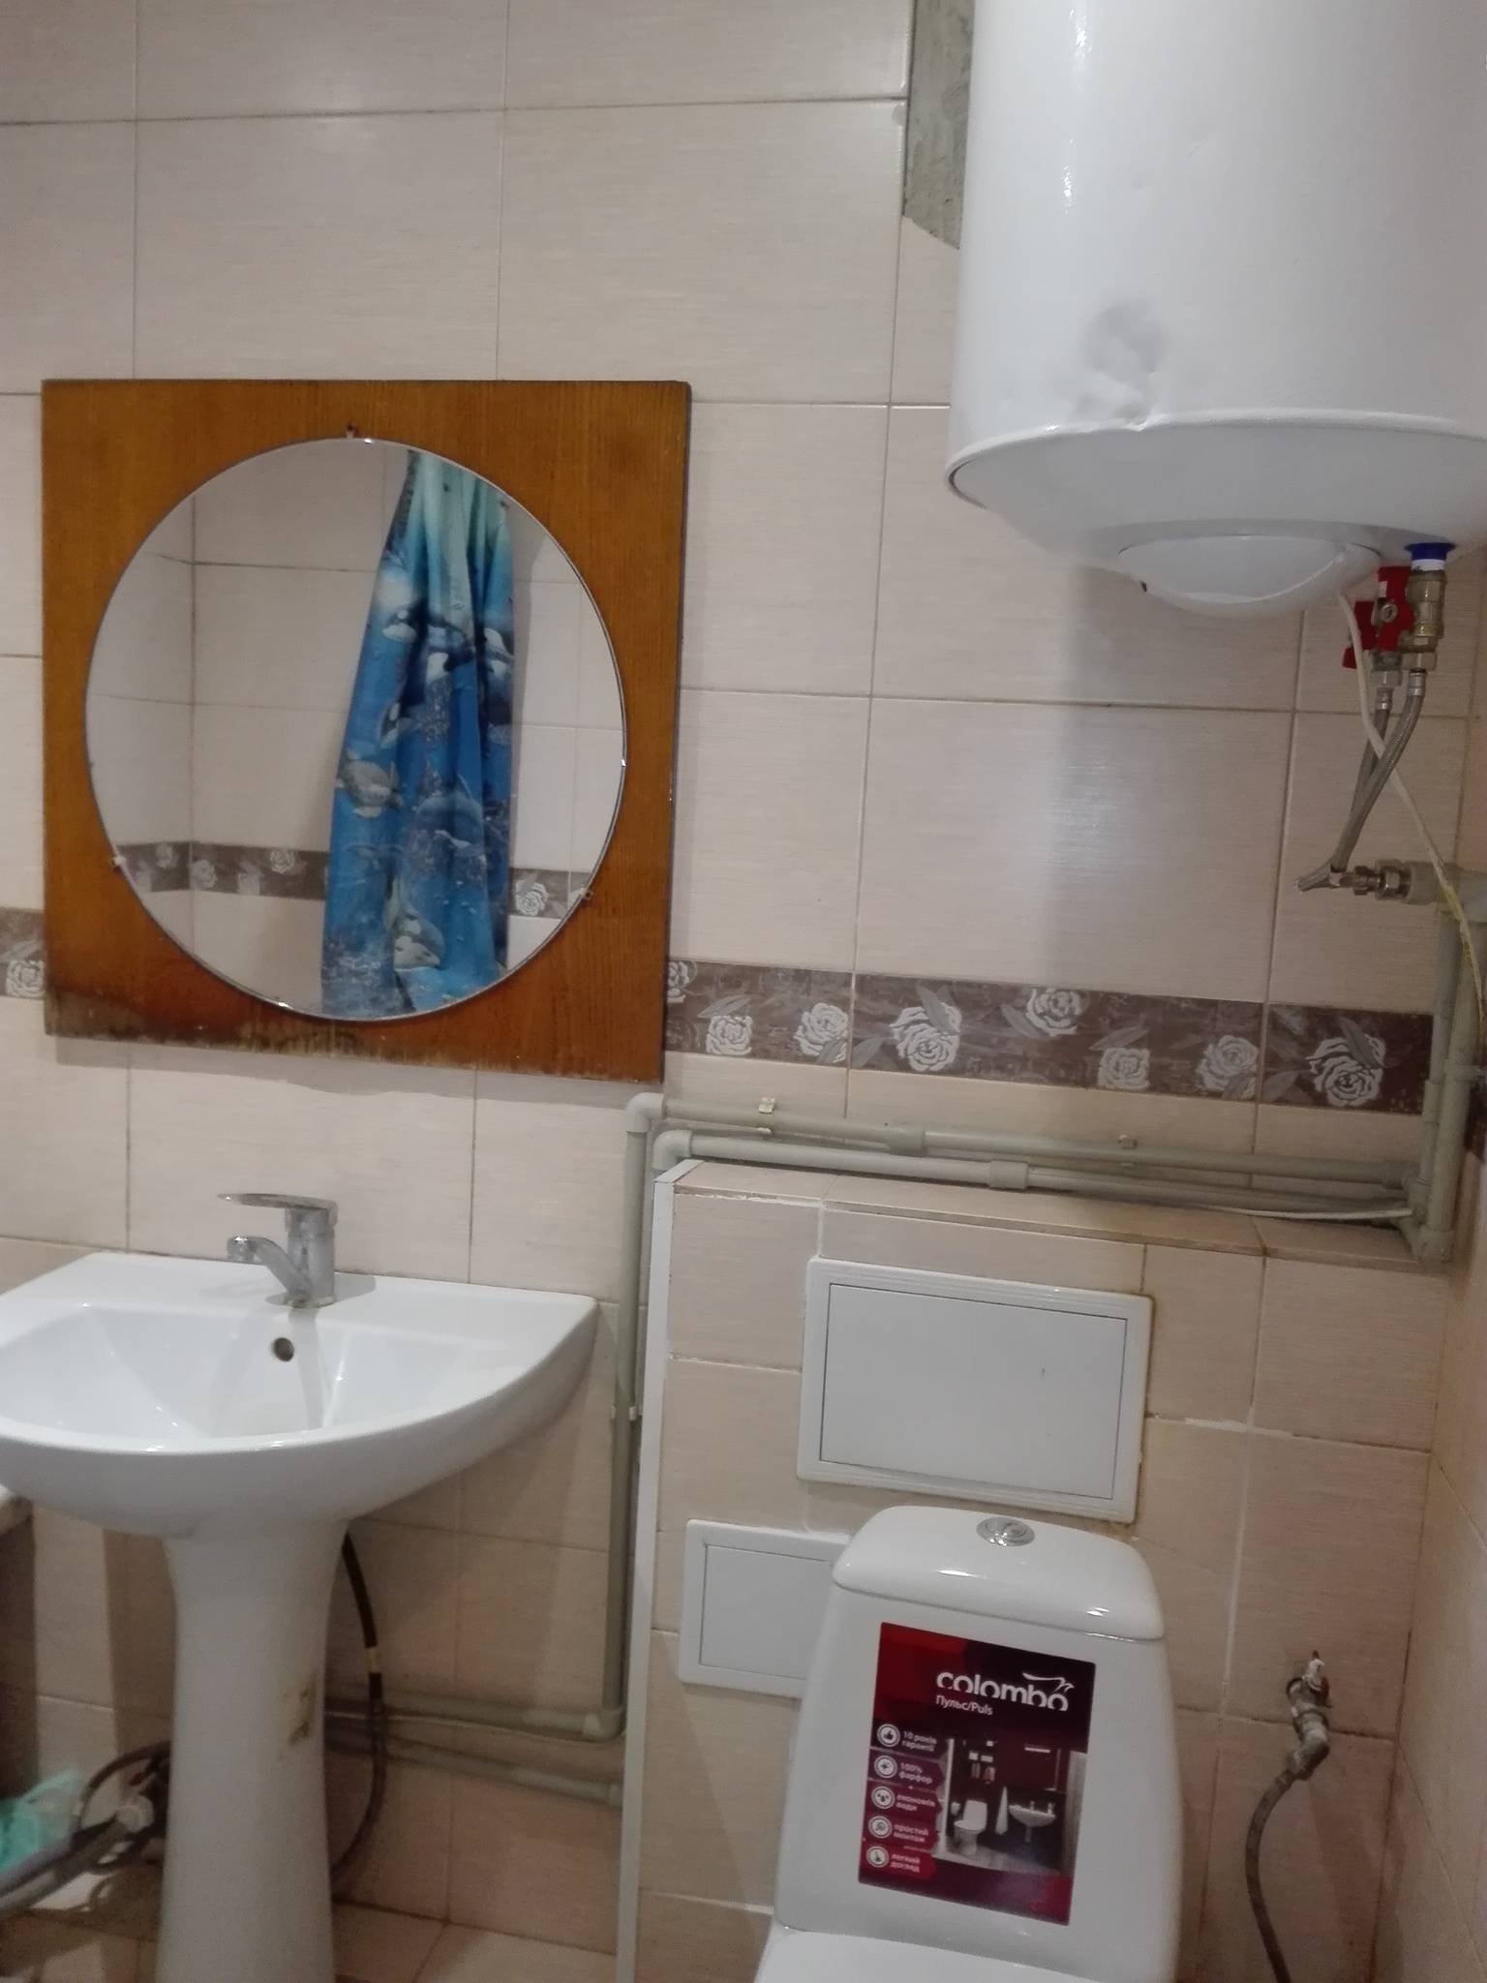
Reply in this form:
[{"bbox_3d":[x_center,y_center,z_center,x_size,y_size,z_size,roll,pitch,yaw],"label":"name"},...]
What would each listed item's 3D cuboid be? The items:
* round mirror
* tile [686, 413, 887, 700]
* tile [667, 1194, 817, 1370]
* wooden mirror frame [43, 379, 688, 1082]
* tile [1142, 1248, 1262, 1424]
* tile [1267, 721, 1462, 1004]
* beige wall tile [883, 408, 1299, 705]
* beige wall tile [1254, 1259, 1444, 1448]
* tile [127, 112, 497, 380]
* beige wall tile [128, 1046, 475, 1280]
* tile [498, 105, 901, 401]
[{"bbox_3d":[-0.413,-0.267,1.615,0.601,0.597,0.005,4,7,10],"label":"round mirror"},{"bbox_3d":[-0.061,-0.448,1.558,0.400,0.276,0.010,4,7,10],"label":"tile"},{"bbox_3d":[-0.002,0.274,1.465,0.136,0.157,0.010,4,7,10],"label":"tile"},{"bbox_3d":[-0.412,-0.275,1.627,0.699,0.696,0.020,4,7,10],"label":"wooden mirror frame"},{"bbox_3d":[0.416,0.313,1.411,0.099,0.158,0.009,4,7,10],"label":"tile"},{"bbox_3d":[0.593,-0.121,1.474,0.153,0.276,0.009,4,7,10],"label":"tile"},{"bbox_3d":[0.334,-0.419,1.490,0.399,0.276,0.009,4,7,10],"label":"beige wall tile"},{"bbox_3d":[0.535,0.318,1.369,0.152,0.156,0.010,4,7,10],"label":"beige wall tile"},{"bbox_3d":[-0.441,-0.754,1.596,0.399,0.276,0.009,4,7,10],"label":"tile"},{"bbox_3d":[-0.491,0.170,1.710,0.400,0.276,0.010,4,7,10],"label":"beige wall tile"},{"bbox_3d":[-0.046,-0.725,1.526,0.399,0.276,0.009,4,7,10],"label":"tile"}]

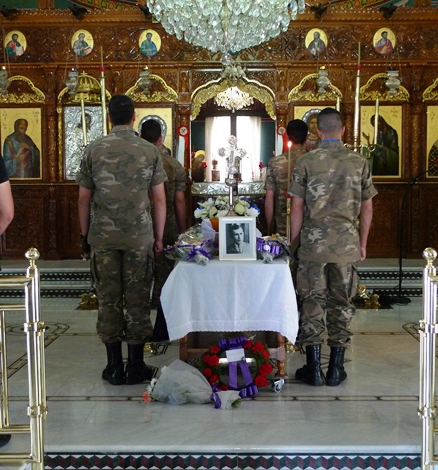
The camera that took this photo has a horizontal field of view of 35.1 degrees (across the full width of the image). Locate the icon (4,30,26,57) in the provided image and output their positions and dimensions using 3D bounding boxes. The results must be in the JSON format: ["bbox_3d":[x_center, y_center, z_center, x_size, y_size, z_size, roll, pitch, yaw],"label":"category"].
[{"bbox_3d":[-2.613,-2.460,8.899,0.287,0.348,0.050,0,4,1],"label":"icon"}]

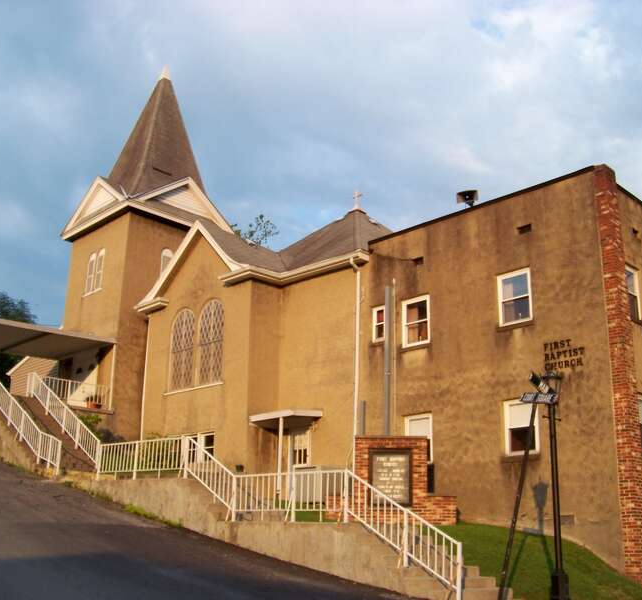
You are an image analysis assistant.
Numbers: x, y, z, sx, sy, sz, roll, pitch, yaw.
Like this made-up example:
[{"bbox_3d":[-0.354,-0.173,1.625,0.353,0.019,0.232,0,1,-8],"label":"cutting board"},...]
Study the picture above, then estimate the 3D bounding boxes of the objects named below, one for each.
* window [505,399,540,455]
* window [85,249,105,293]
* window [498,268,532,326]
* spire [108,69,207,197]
[{"bbox_3d":[4.595,2.934,18.996,0.120,1.210,0.880,17,-22,-42],"label":"window"},{"bbox_3d":[-8.506,-1.029,31.495,0.200,1.611,1.321,17,-22,-42],"label":"window"},{"bbox_3d":[4.649,-0.054,19.877,0.120,1.260,0.892,17,-22,-42],"label":"window"},{"bbox_3d":[-6.744,-6.379,34.441,3.721,7.235,3.721,17,-22,-42],"label":"spire"}]

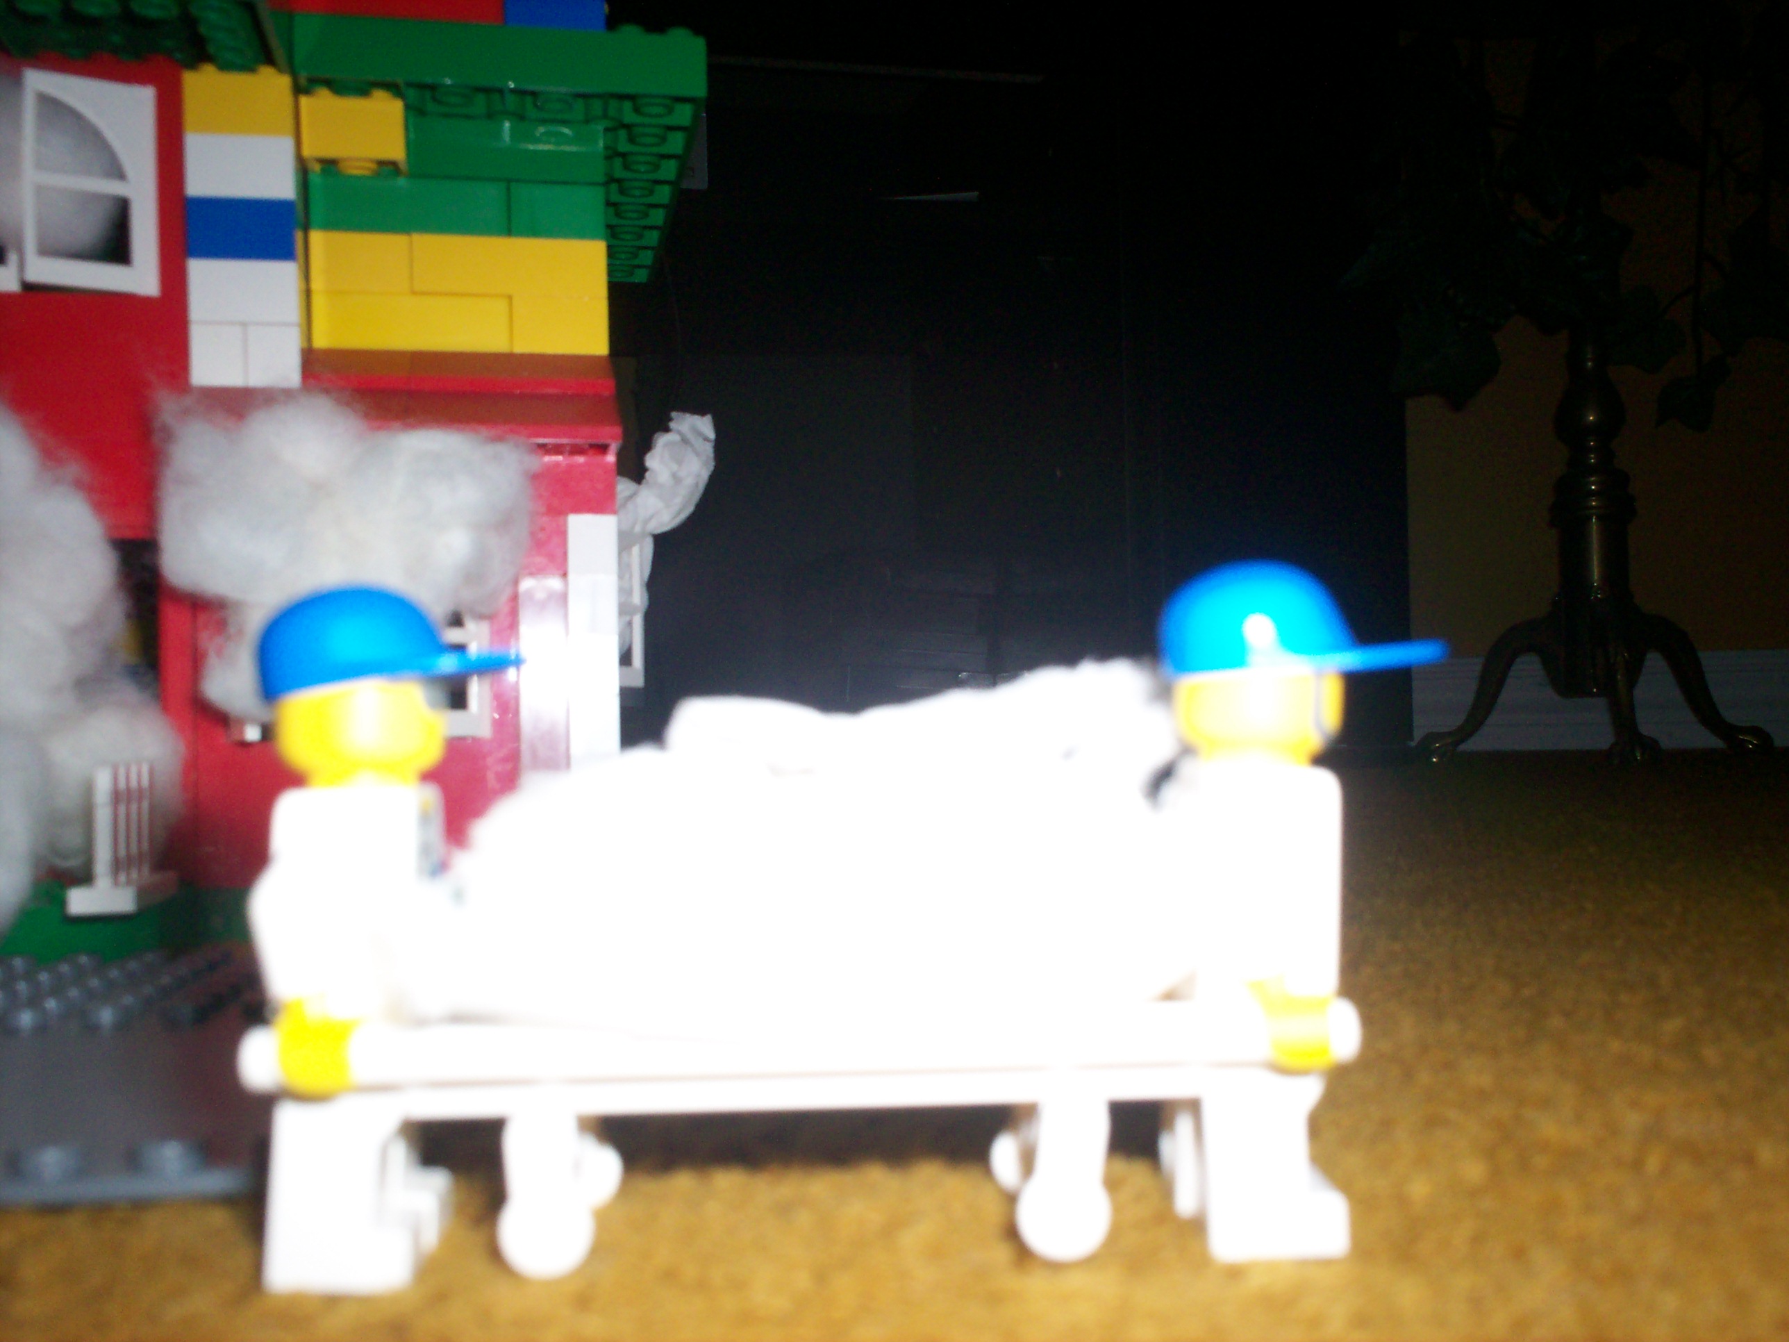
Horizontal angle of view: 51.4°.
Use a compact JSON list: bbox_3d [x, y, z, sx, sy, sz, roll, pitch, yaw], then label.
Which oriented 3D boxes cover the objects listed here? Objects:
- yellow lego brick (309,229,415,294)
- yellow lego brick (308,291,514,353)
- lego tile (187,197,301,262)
[{"bbox_3d":[-0.089,-0.067,0.310,0.016,0.010,0.014,-1,-2,-13],"label":"yellow lego brick"},{"bbox_3d":[-0.081,-0.057,0.312,0.032,0.010,0.014,-1,-2,-13],"label":"yellow lego brick"},{"bbox_3d":[-0.101,-0.067,0.290,0.016,0.010,0.014,-1,-2,-11],"label":"lego tile"}]

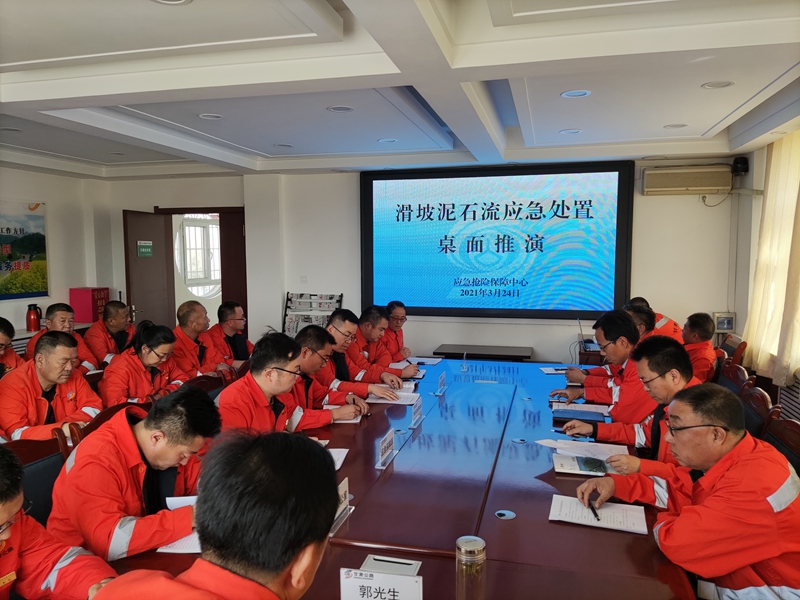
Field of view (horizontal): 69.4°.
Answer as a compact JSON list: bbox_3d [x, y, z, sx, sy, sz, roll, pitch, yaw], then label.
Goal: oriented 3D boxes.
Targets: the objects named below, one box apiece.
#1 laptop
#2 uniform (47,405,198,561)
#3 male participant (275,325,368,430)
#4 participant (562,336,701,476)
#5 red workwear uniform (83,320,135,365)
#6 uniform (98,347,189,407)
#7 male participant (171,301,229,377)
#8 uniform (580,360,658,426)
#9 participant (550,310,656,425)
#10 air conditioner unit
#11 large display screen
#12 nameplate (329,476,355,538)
[{"bbox_3d":[1.658,0.302,4.890,0.280,0.225,0.350,1,6,14],"label":"laptop"},{"bbox_3d":[-0.904,0.670,1.915,0.540,0.630,0.550,2,6,19],"label":"uniform"},{"bbox_3d":[-0.462,0.740,3.096,0.720,1.240,0.560,1,5,15],"label":"male participant"},{"bbox_3d":[1.045,0.779,2.419,0.740,1.280,0.570,1,5,15],"label":"participant"},{"bbox_3d":[-1.960,0.497,4.138,0.450,0.600,0.520,0,5,3],"label":"red workwear uniform"},{"bbox_3d":[-1.447,0.571,3.332,0.470,0.580,0.500,3,6,32],"label":"uniform"},{"bbox_3d":[-1.352,0.636,4.103,0.700,1.270,0.560,0,5,3],"label":"male participant"},{"bbox_3d":[1.254,0.612,3.157,0.520,0.600,0.580,1,6,14],"label":"uniform"},{"bbox_3d":[1.223,0.708,3.165,0.760,1.290,0.560,1,5,15],"label":"participant"},{"bbox_3d":[2.885,-1.188,5.821,0.800,0.265,0.190,1,6,14],"label":"air conditioner unit"},{"bbox_3d":[0.985,-0.623,6.340,2.915,1.630,0.120,1,5,15],"label":"large display screen"},{"bbox_3d":[-0.205,0.663,1.869,0.055,0.112,0.205,1,5,15],"label":"nameplate"}]

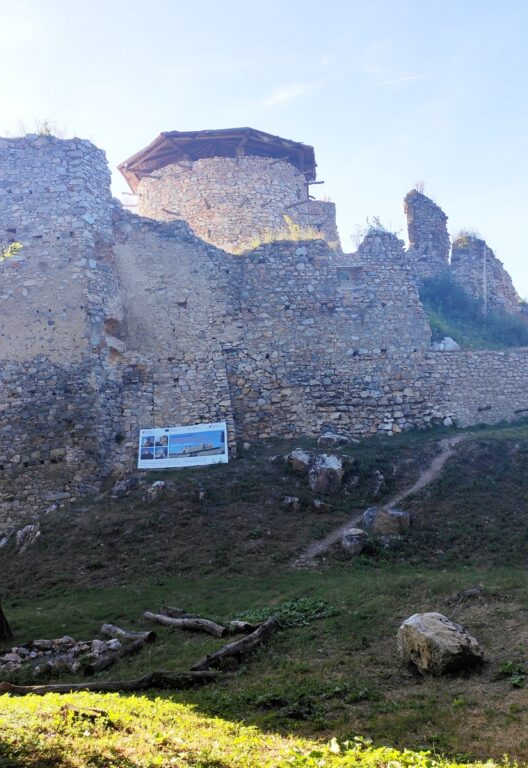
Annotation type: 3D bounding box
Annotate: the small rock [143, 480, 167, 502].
[{"bbox_3d":[-2.788,2.762,19.000,0.550,0.500,0.480,0,-7,0],"label":"small rock"}]

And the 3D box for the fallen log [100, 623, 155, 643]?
[{"bbox_3d":[-1.810,3.299,9.800,0.900,0.180,0.200,-5,-9,35],"label":"fallen log"}]

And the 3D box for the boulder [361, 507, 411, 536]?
[{"bbox_3d":[3.220,3.644,19.600,1.250,0.770,1.000,0,-7,0],"label":"boulder"}]

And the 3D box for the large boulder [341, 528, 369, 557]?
[{"bbox_3d":[2.276,3.961,18.600,0.700,0.720,0.650,0,-7,0],"label":"large boulder"}]

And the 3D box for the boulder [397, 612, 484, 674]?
[{"bbox_3d":[1.957,2.889,8.200,0.830,0.540,0.640,4,-8,-27],"label":"boulder"}]

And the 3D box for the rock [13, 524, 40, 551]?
[{"bbox_3d":[-5.877,3.823,18.300,0.700,0.660,0.600,0,-7,0],"label":"rock"}]

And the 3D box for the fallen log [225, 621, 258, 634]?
[{"bbox_3d":[-0.308,3.546,10.769,0.480,0.170,0.170,-7,-10,40],"label":"fallen log"}]

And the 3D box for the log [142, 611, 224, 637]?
[{"bbox_3d":[-1.189,3.402,10.550,0.280,0.220,1.840,7,-10,-42],"label":"log"}]

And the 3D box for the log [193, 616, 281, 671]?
[{"bbox_3d":[-0.314,3.424,9.863,0.230,0.210,2.250,-3,-6,24],"label":"log"}]

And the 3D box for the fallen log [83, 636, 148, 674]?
[{"bbox_3d":[-1.813,3.364,9.242,0.180,0.160,1.361,-2,-7,18],"label":"fallen log"}]

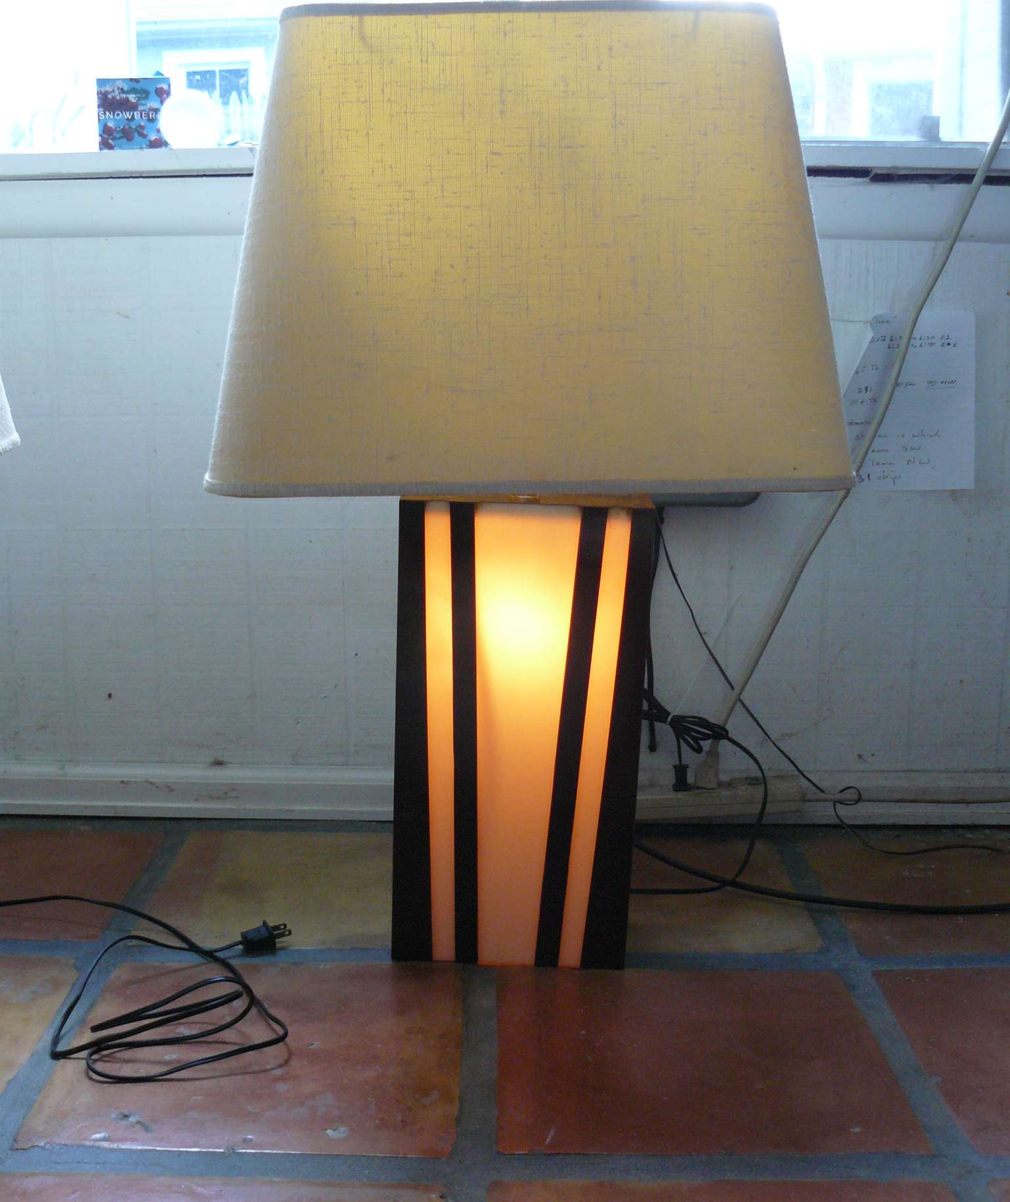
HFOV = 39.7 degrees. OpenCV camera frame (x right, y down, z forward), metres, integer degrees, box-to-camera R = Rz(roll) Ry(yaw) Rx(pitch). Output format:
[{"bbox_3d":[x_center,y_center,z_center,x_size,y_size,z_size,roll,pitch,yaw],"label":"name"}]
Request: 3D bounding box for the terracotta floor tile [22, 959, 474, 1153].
[{"bbox_3d":[-0.183,0.348,1.071,0.294,0.016,0.284,1,11,0],"label":"terracotta floor tile"}]

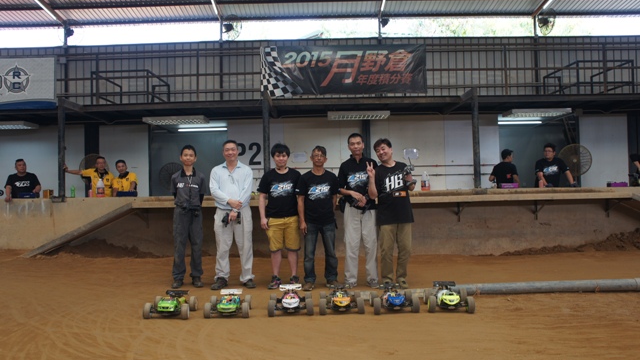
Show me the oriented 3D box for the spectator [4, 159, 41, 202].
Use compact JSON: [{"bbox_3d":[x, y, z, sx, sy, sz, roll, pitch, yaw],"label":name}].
[{"bbox_3d":[-5.127,0.501,9.187,0.610,1.710,0.380,-1,-1,-7],"label":"spectator"}]

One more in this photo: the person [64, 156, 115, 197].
[{"bbox_3d":[-4.090,0.429,9.500,0.880,1.700,0.400,-1,-1,-6],"label":"person"}]

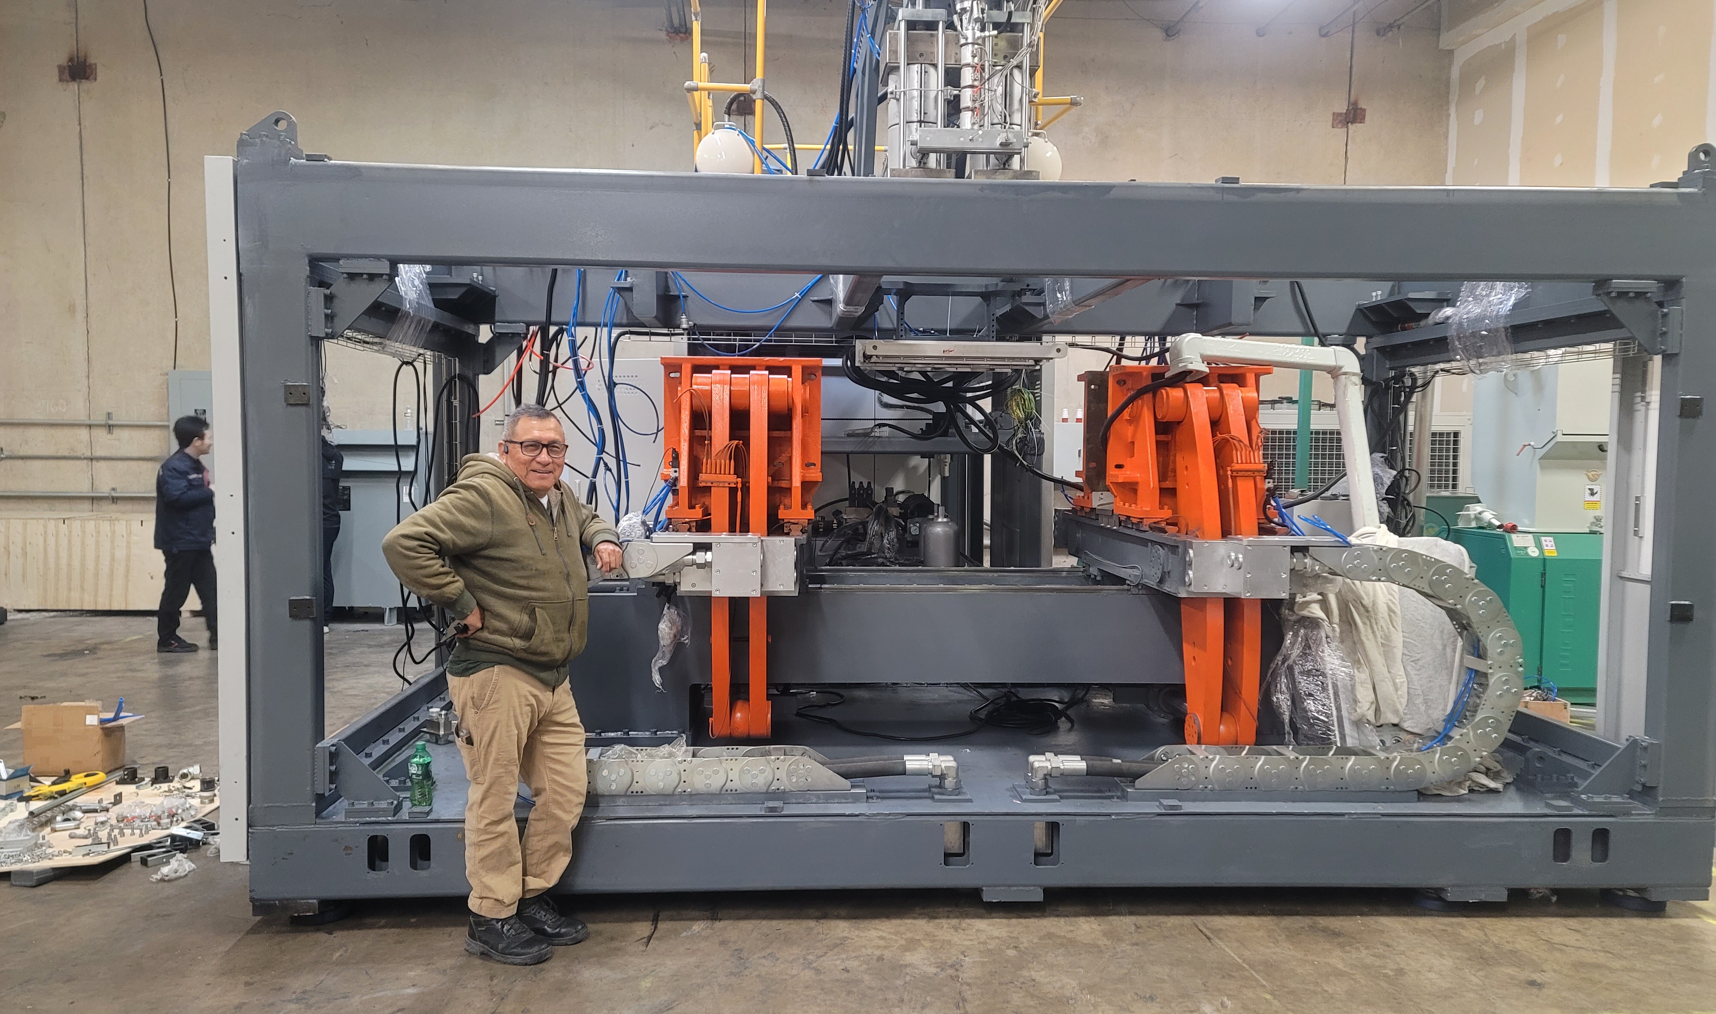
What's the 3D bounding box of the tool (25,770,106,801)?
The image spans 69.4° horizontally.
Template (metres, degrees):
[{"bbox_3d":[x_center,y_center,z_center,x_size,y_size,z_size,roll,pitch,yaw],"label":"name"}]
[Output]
[{"bbox_3d":[-3.328,1.179,5.201,0.100,0.060,0.330,3,4,37],"label":"tool"}]

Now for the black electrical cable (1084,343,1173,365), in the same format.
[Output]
[{"bbox_3d":[1.137,-0.645,5.231,0.370,0.100,0.120,0,3,-3],"label":"black electrical cable"}]

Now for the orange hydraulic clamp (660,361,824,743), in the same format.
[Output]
[{"bbox_3d":[-0.472,0.135,4.957,0.665,1.490,0.820,0,3,-3],"label":"orange hydraulic clamp"}]

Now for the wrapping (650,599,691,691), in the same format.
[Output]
[{"bbox_3d":[-0.683,0.502,4.507,0.150,0.335,0.110,0,3,-3],"label":"wrapping"}]

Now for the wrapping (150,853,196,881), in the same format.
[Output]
[{"bbox_3d":[-2.464,1.279,4.434,0.155,0.075,0.130,0,3,-3],"label":"wrapping"}]

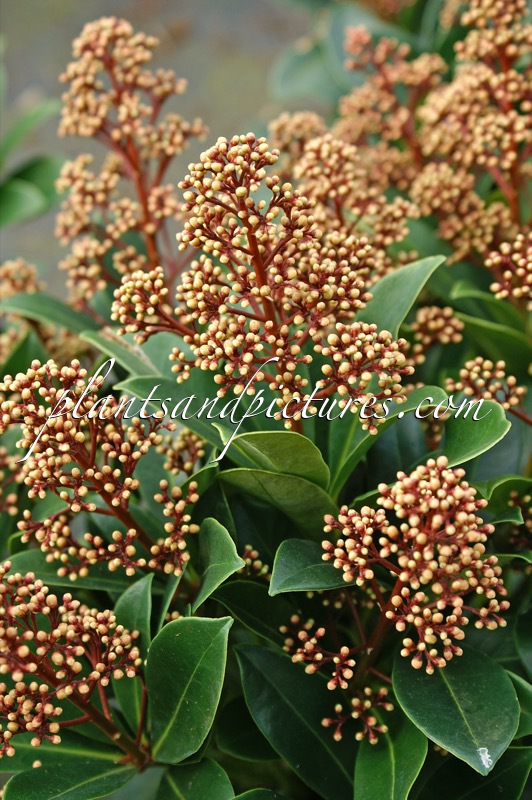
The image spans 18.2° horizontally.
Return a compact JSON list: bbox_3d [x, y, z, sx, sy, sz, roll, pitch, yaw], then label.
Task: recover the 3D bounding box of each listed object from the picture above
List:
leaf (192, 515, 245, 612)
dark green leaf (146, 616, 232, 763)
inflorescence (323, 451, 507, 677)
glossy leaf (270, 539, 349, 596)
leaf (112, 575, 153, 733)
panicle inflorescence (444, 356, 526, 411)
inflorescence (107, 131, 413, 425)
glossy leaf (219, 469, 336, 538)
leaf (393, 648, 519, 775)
[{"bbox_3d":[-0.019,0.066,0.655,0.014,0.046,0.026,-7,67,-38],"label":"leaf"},{"bbox_3d":[-0.029,0.111,0.640,0.033,0.064,0.012,28,-22,-4],"label":"dark green leaf"},{"bbox_3d":[0.057,0.063,0.630,0.069,0.074,0.062,8,27,0],"label":"inflorescence"},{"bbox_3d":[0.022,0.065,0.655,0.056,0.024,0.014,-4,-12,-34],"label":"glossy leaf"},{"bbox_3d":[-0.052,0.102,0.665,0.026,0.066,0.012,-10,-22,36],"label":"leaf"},{"bbox_3d":[0.087,-0.006,0.660,0.032,0.024,0.028,0,20,0],"label":"panicle inflorescence"},{"bbox_3d":[-0.002,-0.046,0.630,0.114,0.106,0.095,0,20,0],"label":"inflorescence"},{"bbox_3d":[0.005,0.042,0.680,0.060,0.026,0.015,22,-14,-30],"label":"glossy leaf"},{"bbox_3d":[0.070,0.113,0.625,0.041,0.012,0.062,-19,53,-7],"label":"leaf"}]

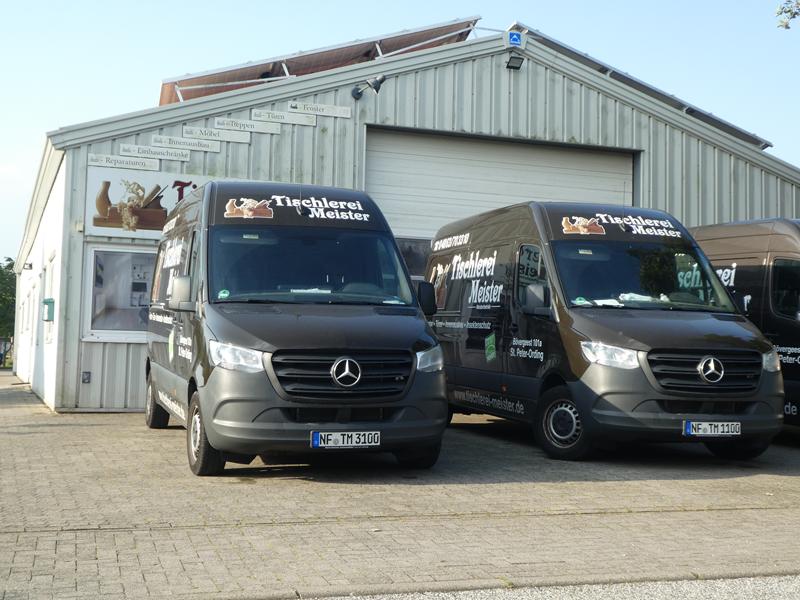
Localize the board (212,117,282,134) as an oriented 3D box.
[{"bbox_3d":[-2.079,-2.382,14.877,0.906,0.148,0.030,3,-5,-19],"label":"board"}]

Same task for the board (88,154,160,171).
[{"bbox_3d":[-3.626,-1.807,14.293,0.913,0.148,0.030,3,-5,-19],"label":"board"}]

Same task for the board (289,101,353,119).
[{"bbox_3d":[-1.122,-2.667,15.233,0.905,0.148,0.030,3,-5,-19],"label":"board"}]

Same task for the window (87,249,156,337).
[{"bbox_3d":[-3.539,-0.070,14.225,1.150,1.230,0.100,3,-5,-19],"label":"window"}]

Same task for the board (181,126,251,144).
[{"bbox_3d":[-2.477,-2.236,14.727,0.909,0.149,0.030,3,-5,-19],"label":"board"}]

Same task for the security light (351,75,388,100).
[{"bbox_3d":[-0.425,-3.013,15.354,0.410,0.290,0.340,3,-5,-19],"label":"security light"}]

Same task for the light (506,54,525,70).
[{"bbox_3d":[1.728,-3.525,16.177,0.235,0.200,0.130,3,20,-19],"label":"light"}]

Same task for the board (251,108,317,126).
[{"bbox_3d":[-1.597,-2.523,15.056,0.908,0.148,0.030,3,-5,-19],"label":"board"}]

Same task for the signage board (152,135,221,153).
[{"bbox_3d":[-2.863,-2.089,14.581,0.907,0.146,0.030,3,-5,-19],"label":"signage board"}]

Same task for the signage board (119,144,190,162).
[{"bbox_3d":[-3.246,-1.950,14.436,0.914,0.148,0.030,3,-5,-19],"label":"signage board"}]

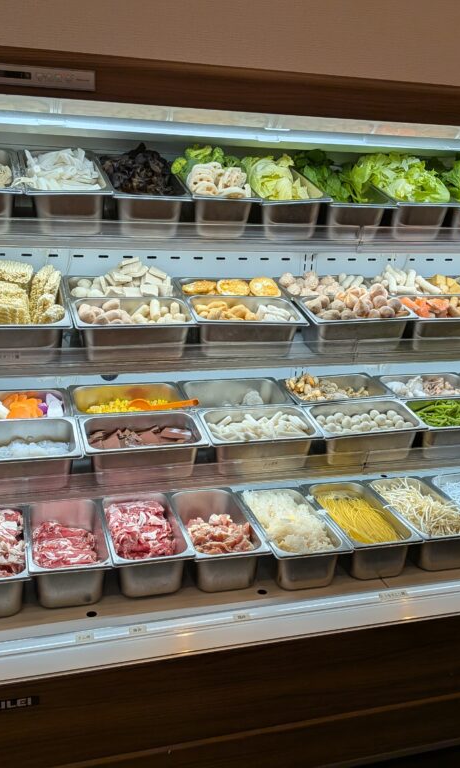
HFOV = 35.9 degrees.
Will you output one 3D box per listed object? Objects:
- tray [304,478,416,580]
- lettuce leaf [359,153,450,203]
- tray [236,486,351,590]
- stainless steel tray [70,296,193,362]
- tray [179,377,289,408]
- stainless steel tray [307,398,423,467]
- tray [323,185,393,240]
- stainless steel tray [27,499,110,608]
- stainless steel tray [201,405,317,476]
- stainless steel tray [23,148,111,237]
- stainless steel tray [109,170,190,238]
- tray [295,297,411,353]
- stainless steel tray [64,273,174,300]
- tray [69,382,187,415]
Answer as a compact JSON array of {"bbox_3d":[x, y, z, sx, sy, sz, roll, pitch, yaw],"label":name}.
[{"bbox_3d":[0.317,0.365,1.790,0.176,0.100,0.325,-2,19,-16],"label":"tray"},{"bbox_3d":[0.438,-0.506,1.796,0.180,0.110,0.250,-2,33,-16],"label":"lettuce leaf"},{"bbox_3d":[0.129,0.341,1.561,0.162,0.100,0.265,-2,22,-17],"label":"tray"},{"bbox_3d":[-0.220,-0.115,1.605,0.265,0.100,0.162,-2,28,-16],"label":"stainless steel tray"},{"bbox_3d":[0.015,0.066,1.746,0.265,0.100,0.162,-3,26,-17],"label":"tray"},{"bbox_3d":[0.325,0.128,1.751,0.265,0.100,0.162,-2,28,-16],"label":"stainless steel tray"},{"bbox_3d":[0.269,-0.459,1.812,0.176,0.100,0.325,-2,33,-16],"label":"tray"},{"bbox_3d":[-0.339,0.351,1.475,0.162,0.100,0.265,-1,21,-16],"label":"stainless steel tray"},{"bbox_3d":[0.067,0.139,1.677,0.265,0.100,0.162,-2,28,-16],"label":"stainless steel tray"},{"bbox_3d":[-0.385,-0.447,1.658,0.176,0.100,0.325,-2,33,-16],"label":"stainless steel tray"},{"bbox_3d":[-0.194,-0.410,1.572,0.162,0.100,0.265,-2,34,-16],"label":"stainless steel tray"},{"bbox_3d":[0.302,-0.137,1.712,0.265,0.100,0.162,-3,29,-15],"label":"tray"},{"bbox_3d":[-0.257,-0.188,1.736,0.268,0.100,0.162,-2,28,-16],"label":"stainless steel tray"},{"bbox_3d":[-0.250,0.080,1.741,0.265,0.100,0.162,-2,27,-16],"label":"tray"}]

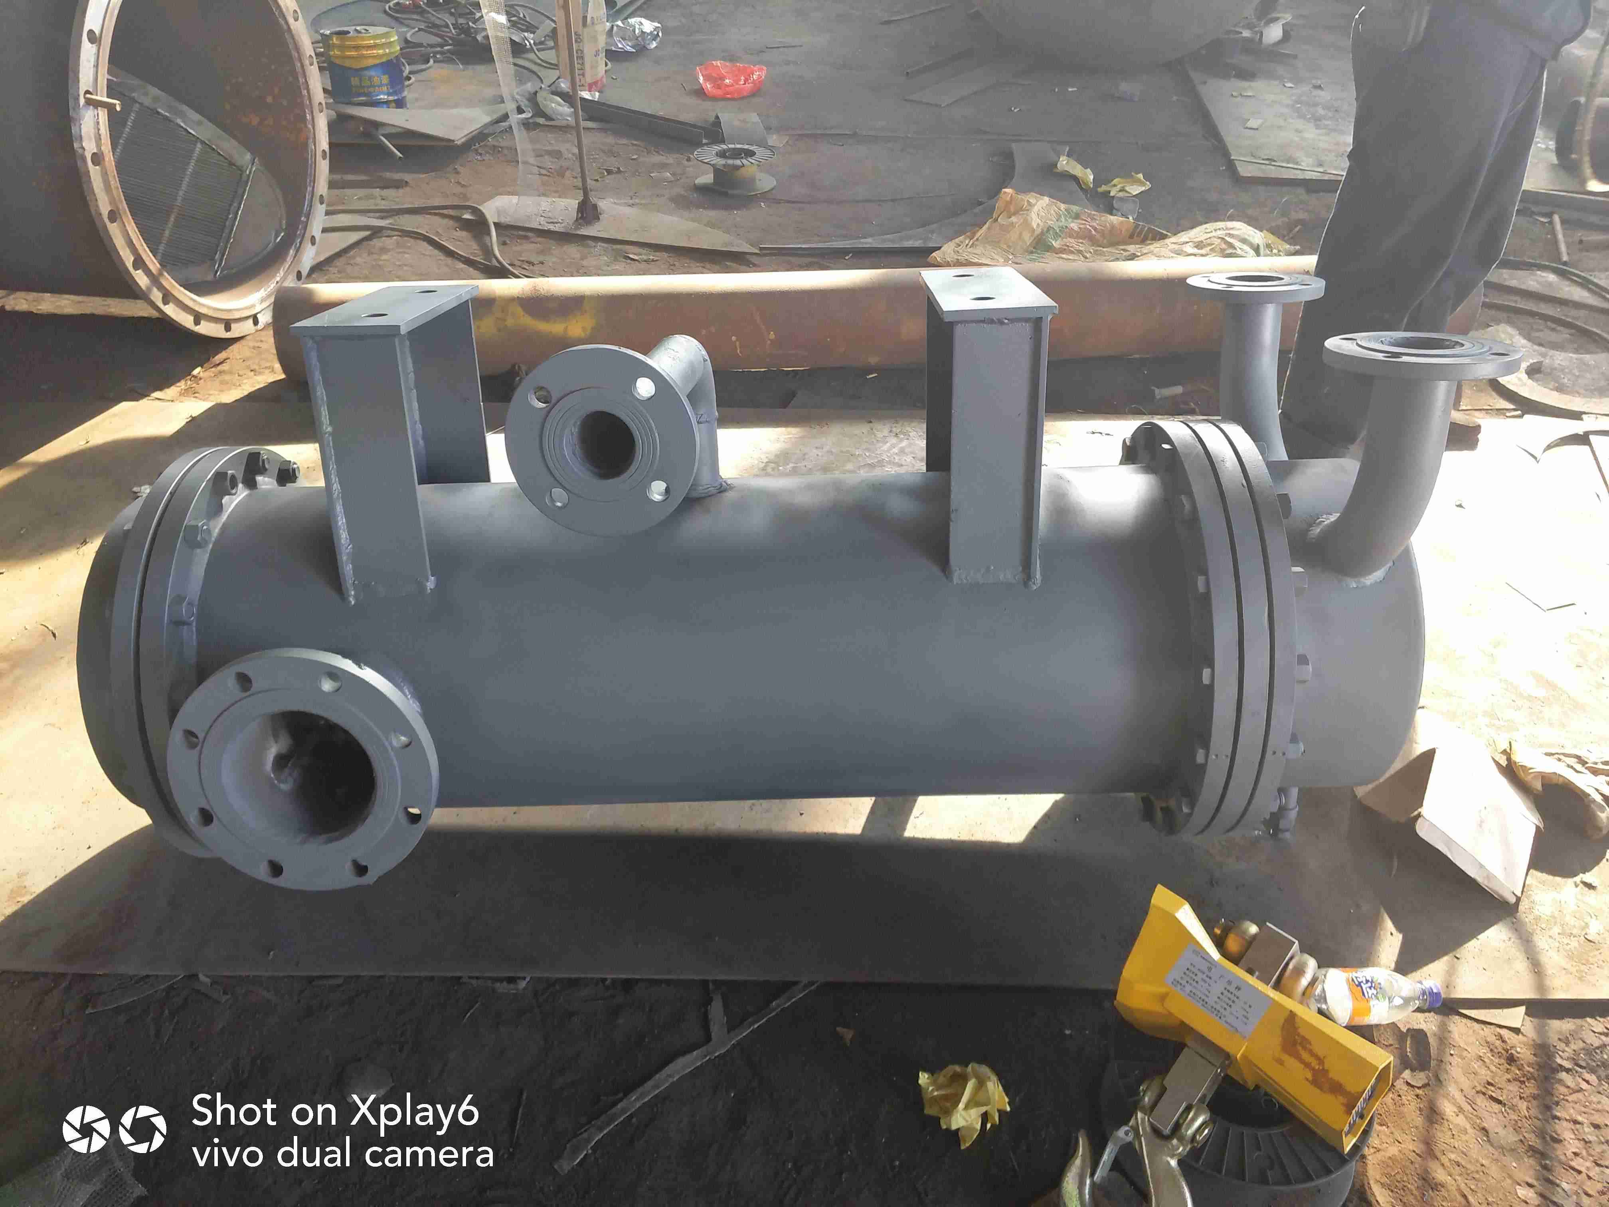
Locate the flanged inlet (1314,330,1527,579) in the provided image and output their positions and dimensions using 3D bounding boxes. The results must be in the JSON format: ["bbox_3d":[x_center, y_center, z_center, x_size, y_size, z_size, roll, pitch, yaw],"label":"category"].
[{"bbox_3d":[0.615,-0.131,1.217,0.178,0.278,0.205,-1,22,1],"label":"flanged inlet"}]

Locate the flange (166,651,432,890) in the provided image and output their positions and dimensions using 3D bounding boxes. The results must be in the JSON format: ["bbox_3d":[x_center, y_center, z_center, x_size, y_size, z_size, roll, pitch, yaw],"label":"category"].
[{"bbox_3d":[-0.531,0.161,1.290,0.285,0.285,0.135,-1,22,0],"label":"flange"}]

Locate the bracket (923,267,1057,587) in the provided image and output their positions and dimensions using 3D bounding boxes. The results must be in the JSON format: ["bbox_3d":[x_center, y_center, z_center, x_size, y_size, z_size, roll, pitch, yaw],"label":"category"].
[{"bbox_3d":[0.206,-0.220,1.385,0.117,0.305,0.318,-1,22,1],"label":"bracket"}]

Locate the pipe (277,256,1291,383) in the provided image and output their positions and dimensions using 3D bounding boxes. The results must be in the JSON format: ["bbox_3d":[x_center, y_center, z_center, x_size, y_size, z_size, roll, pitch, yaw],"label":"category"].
[{"bbox_3d":[0.151,-0.665,2.708,2.710,0.219,0.219,-2,36,-3],"label":"pipe"}]

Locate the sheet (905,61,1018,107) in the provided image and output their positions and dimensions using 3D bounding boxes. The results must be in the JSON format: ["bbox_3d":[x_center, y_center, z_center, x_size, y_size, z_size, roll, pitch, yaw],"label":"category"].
[{"bbox_3d":[0.697,-2.191,4.907,0.190,0.010,0.700,23,43,28],"label":"sheet"}]

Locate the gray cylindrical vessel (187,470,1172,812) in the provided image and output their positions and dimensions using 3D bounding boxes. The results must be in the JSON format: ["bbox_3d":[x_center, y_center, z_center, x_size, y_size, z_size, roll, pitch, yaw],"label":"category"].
[{"bbox_3d":[-0.127,0.047,1.537,1.147,0.426,0.426,-1,29,0],"label":"gray cylindrical vessel"}]

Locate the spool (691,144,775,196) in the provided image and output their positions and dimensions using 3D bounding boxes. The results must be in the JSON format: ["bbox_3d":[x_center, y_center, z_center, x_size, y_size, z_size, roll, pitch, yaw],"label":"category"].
[{"bbox_3d":[-0.231,-1.450,3.890,0.270,0.102,0.270,-1,37,1],"label":"spool"}]

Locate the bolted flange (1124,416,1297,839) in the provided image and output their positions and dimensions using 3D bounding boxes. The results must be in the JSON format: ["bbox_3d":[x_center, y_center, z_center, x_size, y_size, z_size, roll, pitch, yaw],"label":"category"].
[{"bbox_3d":[0.489,0.032,1.532,0.120,0.533,0.533,-1,29,0],"label":"bolted flange"}]

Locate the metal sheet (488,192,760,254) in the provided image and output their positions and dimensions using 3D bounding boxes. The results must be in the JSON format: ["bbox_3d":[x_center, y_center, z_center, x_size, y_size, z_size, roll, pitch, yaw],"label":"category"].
[{"bbox_3d":[-0.559,-1.183,3.609,1.010,0.012,0.271,11,39,16],"label":"metal sheet"}]

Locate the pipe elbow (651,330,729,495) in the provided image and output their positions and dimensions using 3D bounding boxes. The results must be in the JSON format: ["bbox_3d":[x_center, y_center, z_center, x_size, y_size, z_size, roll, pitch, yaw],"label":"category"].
[{"bbox_3d":[-0.150,-0.163,1.229,0.063,0.195,0.390,1,22,5],"label":"pipe elbow"}]

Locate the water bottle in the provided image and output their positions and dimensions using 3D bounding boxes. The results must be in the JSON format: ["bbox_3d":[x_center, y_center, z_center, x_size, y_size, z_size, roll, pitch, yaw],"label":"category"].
[{"bbox_3d":[0.640,0.445,1.315,0.168,0.065,0.065,-2,37,-1],"label":"water bottle"}]

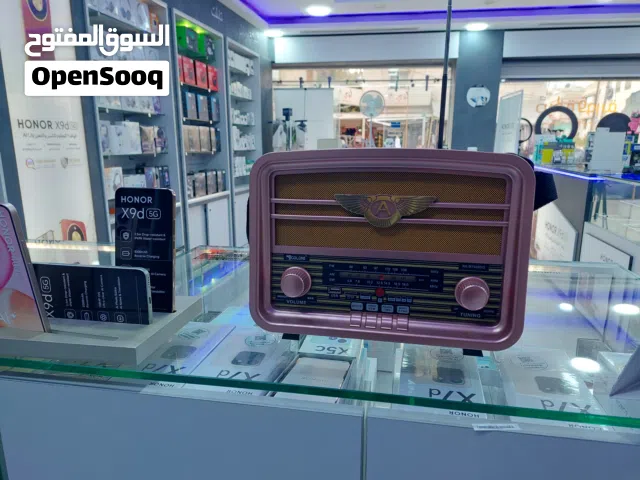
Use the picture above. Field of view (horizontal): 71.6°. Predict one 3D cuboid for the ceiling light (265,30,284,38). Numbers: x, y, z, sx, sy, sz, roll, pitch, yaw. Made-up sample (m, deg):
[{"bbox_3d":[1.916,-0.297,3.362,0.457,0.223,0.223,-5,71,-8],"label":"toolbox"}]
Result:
[{"bbox_3d":[-0.569,-2.573,5.550,0.225,0.040,0.225,0,13,0],"label":"ceiling light"}]

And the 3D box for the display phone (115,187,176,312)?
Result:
[{"bbox_3d":[-0.217,0.017,0.552,0.076,0.162,0.009,2,5,8],"label":"display phone"}]

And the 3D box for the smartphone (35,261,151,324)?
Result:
[{"bbox_3d":[-0.273,0.067,0.516,0.162,0.076,0.008,2,12,9],"label":"smartphone"}]

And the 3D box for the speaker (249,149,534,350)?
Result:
[{"bbox_3d":[0.079,0.005,0.541,0.303,0.220,0.117,2,8,11],"label":"speaker"}]

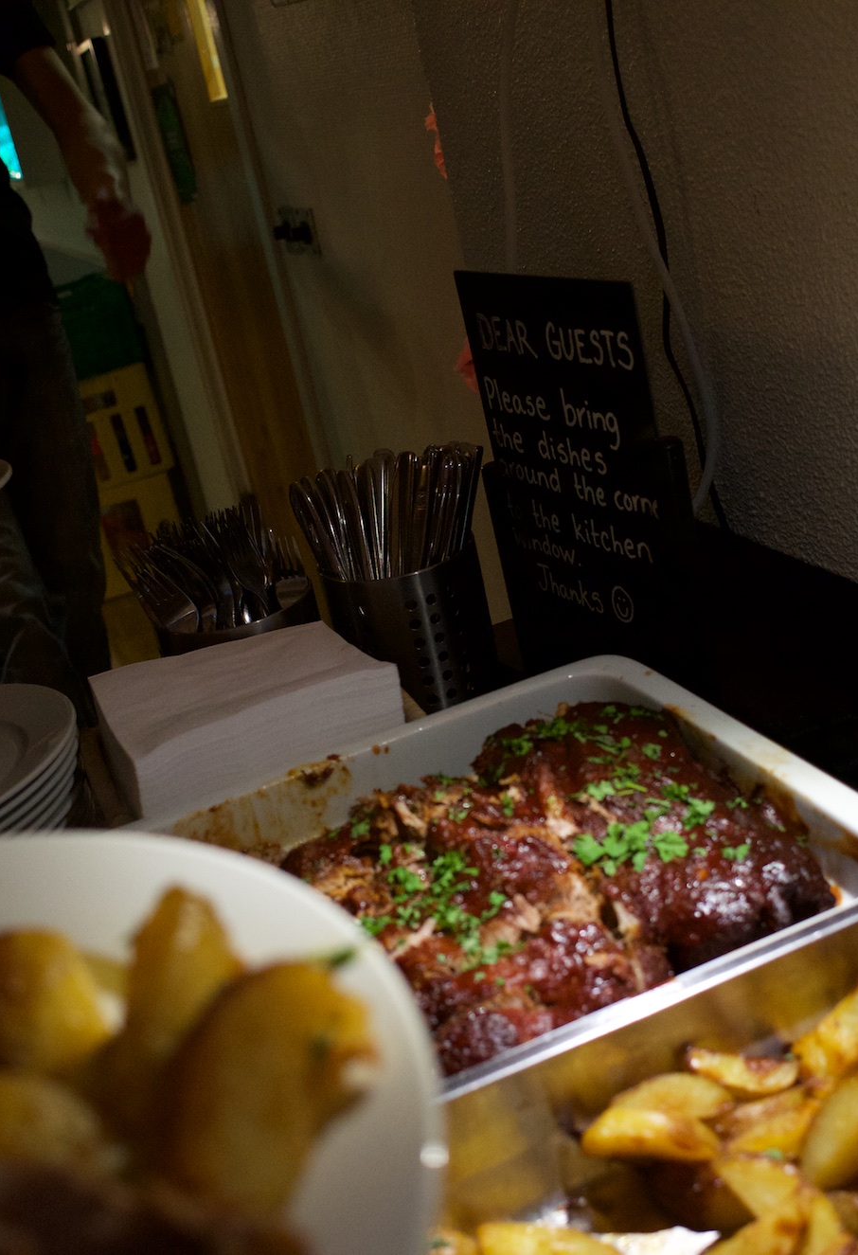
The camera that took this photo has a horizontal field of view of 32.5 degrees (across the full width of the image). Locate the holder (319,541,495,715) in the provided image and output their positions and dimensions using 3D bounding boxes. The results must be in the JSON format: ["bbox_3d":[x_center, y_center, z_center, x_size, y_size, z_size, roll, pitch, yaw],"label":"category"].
[{"bbox_3d":[-0.010,0.004,1.150,0.120,0.135,0.120,-13,21,0],"label":"holder"}]

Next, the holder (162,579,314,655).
[{"bbox_3d":[-0.132,0.042,1.122,0.120,0.135,0.120,-13,21,0],"label":"holder"}]

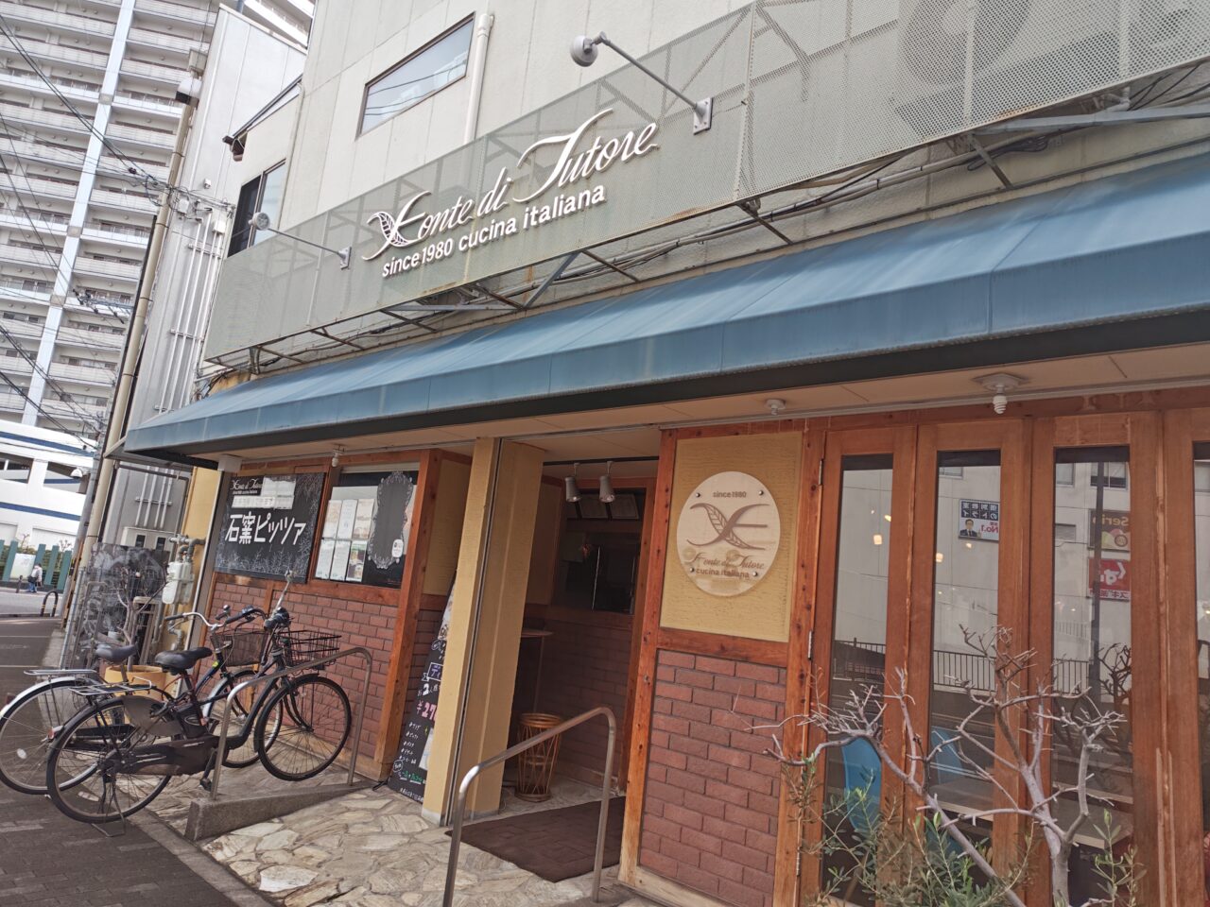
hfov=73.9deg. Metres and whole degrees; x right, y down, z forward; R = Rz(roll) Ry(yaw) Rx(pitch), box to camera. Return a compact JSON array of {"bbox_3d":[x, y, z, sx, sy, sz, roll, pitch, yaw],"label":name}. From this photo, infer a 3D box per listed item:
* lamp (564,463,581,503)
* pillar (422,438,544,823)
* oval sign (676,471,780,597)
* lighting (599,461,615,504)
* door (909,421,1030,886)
[{"bbox_3d":[-0.214,0.207,5.683,0.110,0.280,0.110,11,-11,-23],"label":"lamp"},{"bbox_3d":[-0.723,1.044,4.958,0.180,2.240,0.430,-3,-14,42],"label":"pillar"},{"bbox_3d":[0.570,0.376,3.793,0.580,0.600,0.020,-3,-14,42],"label":"oval sign"},{"bbox_3d":[0.023,0.193,5.469,0.110,0.280,0.110,11,-11,-23],"label":"lighting"},{"bbox_3d":[1.344,0.881,2.986,0.420,2.060,0.050,-3,-14,42],"label":"door"}]

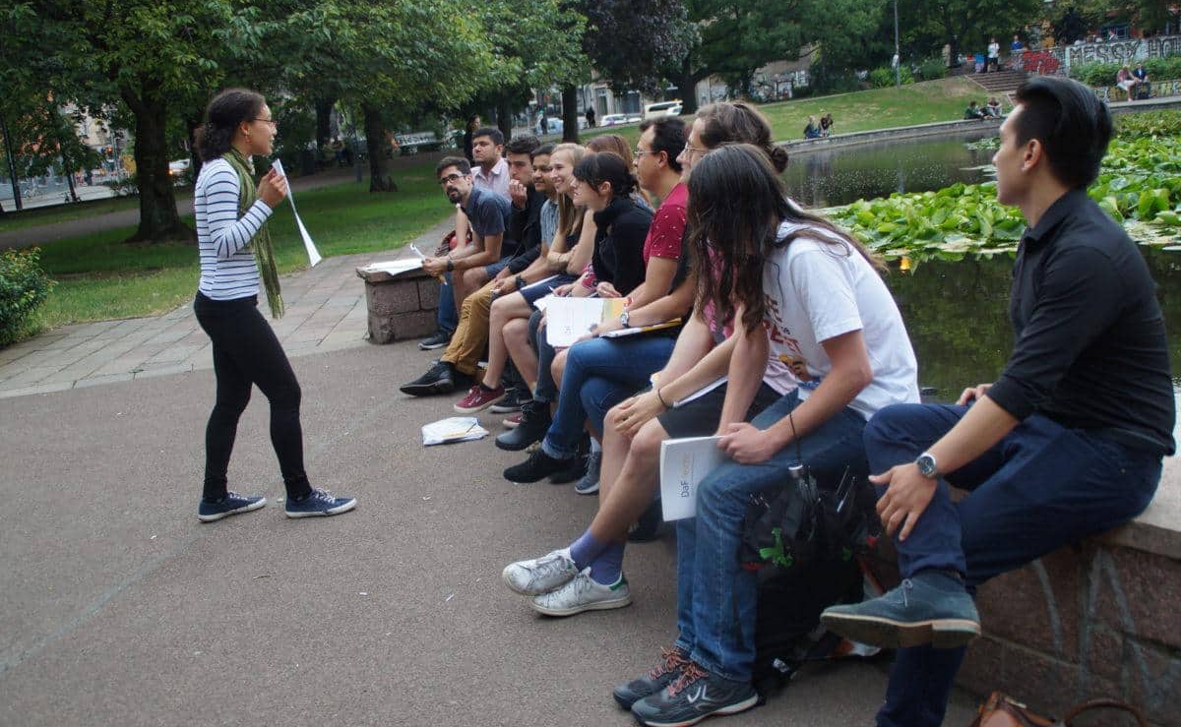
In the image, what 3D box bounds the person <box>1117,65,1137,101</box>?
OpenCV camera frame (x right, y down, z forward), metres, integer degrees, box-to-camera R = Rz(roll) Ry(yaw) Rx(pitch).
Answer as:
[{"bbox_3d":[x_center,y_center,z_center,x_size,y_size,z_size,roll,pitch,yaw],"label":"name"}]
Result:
[{"bbox_3d":[19.081,-9.988,42.000,0.500,1.270,0.800,-11,13,-26],"label":"person"}]

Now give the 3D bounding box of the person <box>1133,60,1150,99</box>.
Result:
[{"bbox_3d":[19.607,-10.110,42.000,0.580,1.280,0.750,-5,12,1],"label":"person"}]

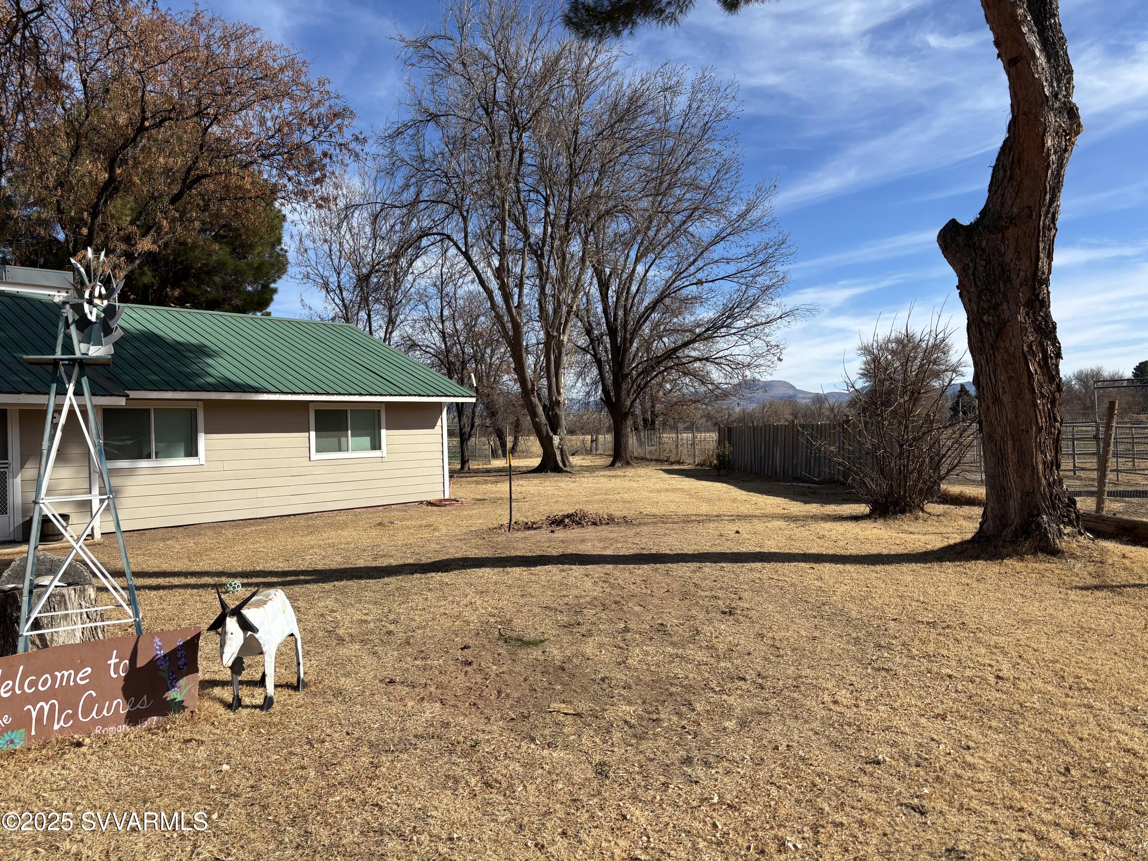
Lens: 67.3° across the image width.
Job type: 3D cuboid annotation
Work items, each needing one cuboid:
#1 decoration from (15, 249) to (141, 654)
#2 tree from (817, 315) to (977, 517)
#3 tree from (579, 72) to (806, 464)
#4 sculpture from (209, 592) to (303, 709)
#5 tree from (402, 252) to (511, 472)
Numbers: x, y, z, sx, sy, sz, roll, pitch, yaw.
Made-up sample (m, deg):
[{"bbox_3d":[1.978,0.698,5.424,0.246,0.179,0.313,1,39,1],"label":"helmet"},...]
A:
[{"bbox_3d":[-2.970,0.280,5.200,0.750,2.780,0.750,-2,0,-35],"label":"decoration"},{"bbox_3d":[5.740,-0.270,15.300,2.850,3.500,2.800,-2,0,0],"label":"tree"},{"bbox_3d":[4.700,-7.250,38.300,11.000,17.800,10.500,-2,0,0],"label":"tree"},{"bbox_3d":[-1.880,1.240,5.120,0.310,0.770,0.740,-2,0,10],"label":"sculpture"},{"bbox_3d":[-5.360,-3.270,39.500,5.100,10.300,5.000,-2,0,0],"label":"tree"}]

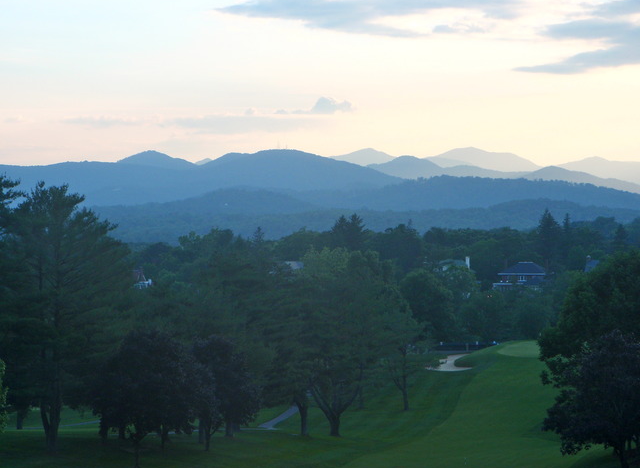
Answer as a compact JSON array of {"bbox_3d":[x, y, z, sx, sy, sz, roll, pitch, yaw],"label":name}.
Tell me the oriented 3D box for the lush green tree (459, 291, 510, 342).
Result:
[{"bbox_3d":[38.820,19.470,445.000,12.270,12.270,12.000,0,1,0],"label":"lush green tree"}]

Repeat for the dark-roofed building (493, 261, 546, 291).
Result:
[{"bbox_3d":[58.180,12.540,550.000,15.750,9.620,12.000,0,1,0],"label":"dark-roofed building"}]

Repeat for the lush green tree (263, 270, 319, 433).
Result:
[{"bbox_3d":[-3.630,14.950,232.000,6.890,19.930,7.500,0,1,0],"label":"lush green tree"}]

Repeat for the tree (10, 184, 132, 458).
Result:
[{"bbox_3d":[-27.230,9.080,205.000,13.260,29.350,13.000,0,1,0],"label":"tree"}]

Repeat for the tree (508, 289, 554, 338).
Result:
[{"bbox_3d":[49.670,19.110,445.000,10.380,11.560,11.000,0,1,0],"label":"tree"}]

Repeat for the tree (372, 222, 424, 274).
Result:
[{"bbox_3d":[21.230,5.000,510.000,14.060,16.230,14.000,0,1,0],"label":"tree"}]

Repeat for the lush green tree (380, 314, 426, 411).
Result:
[{"bbox_3d":[11.510,17.720,260.000,6.340,13.240,6.500,0,1,0],"label":"lush green tree"}]

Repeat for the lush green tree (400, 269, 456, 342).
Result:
[{"bbox_3d":[25.320,16.680,440.000,13.070,17.270,13.000,0,1,0],"label":"lush green tree"}]

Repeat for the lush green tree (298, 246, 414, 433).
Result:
[{"bbox_3d":[4.570,13.230,230.000,13.900,22.930,13.500,0,1,0],"label":"lush green tree"}]

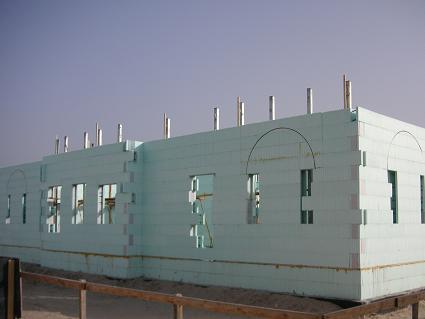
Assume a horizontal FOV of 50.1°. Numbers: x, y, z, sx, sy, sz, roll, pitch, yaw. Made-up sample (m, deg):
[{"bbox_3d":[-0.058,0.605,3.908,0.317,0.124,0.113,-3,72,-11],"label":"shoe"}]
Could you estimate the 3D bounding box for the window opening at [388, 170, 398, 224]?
[{"bbox_3d":[4.020,0.880,10.416,0.260,1.220,0.520,-7,-10,44],"label":"window opening"}]

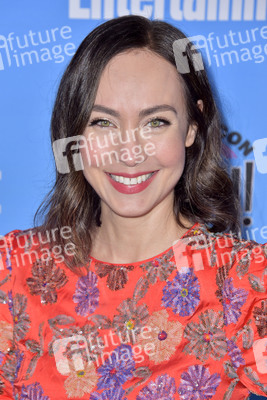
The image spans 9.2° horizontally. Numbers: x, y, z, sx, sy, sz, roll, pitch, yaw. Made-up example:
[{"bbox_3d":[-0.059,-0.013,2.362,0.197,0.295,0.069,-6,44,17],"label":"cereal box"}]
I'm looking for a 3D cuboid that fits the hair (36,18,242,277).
[{"bbox_3d":[0.004,-0.071,2.120,0.258,0.325,0.230,0,2,0],"label":"hair"}]

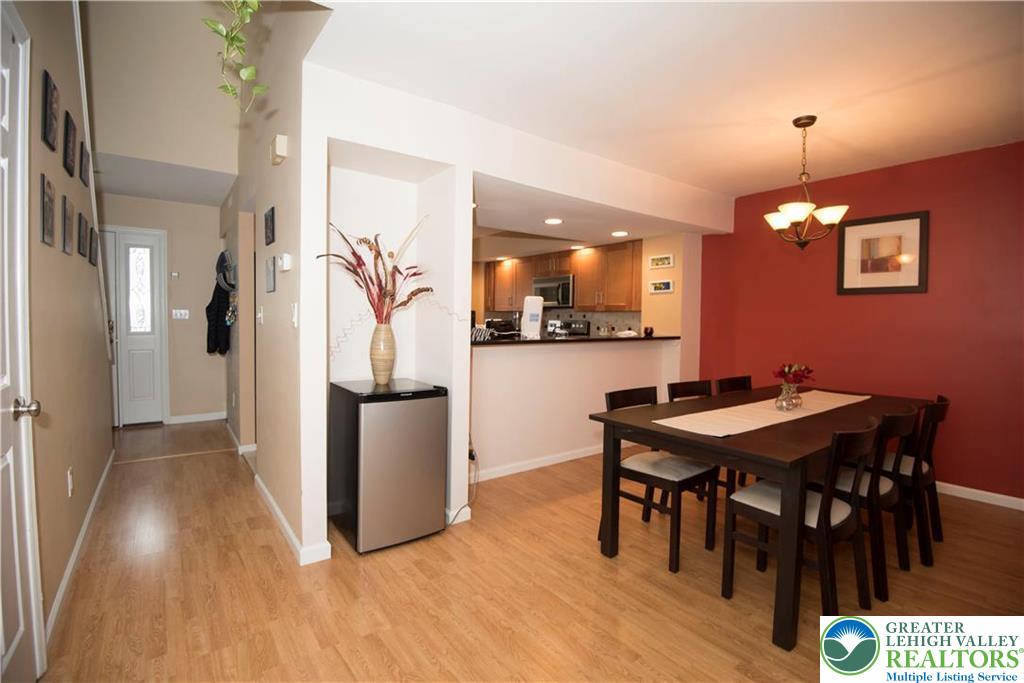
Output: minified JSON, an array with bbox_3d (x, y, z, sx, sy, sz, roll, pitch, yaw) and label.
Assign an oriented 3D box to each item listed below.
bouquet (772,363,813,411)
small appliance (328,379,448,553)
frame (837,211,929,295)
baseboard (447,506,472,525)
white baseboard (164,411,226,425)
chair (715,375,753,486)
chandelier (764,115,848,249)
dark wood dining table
[{"bbox_3d":[1.644,0.264,2.668,0.225,0.261,0.205,-1,4,-37],"label":"bouquet"},{"bbox_3d":[-0.740,0.675,2.707,0.487,0.830,0.534,-1,4,-37],"label":"small appliance"},{"bbox_3d":[2.928,-0.683,3.620,0.030,0.607,0.569,-1,4,-37],"label":"frame"},{"bbox_3d":[-0.315,1.054,2.762,0.143,0.082,0.022,-1,4,-37],"label":"baseboard"},{"bbox_3d":[-3.602,0.873,5.196,0.584,0.085,0.018,-1,4,-37],"label":"white baseboard"},{"bbox_3d":[1.705,0.688,3.142,0.466,0.833,0.485,-1,4,-37],"label":"chair"},{"bbox_3d":[1.779,-0.948,2.755,0.530,0.778,0.520,-1,4,-37],"label":"chandelier"},{"bbox_3d":[1.589,0.755,2.698,2.300,0.743,0.919,-2,4,-38],"label":"dark wood dining table"}]

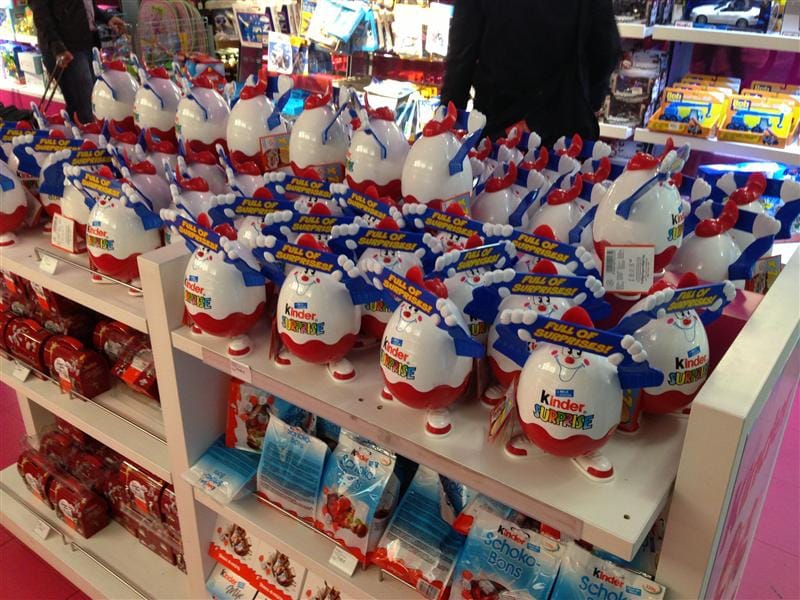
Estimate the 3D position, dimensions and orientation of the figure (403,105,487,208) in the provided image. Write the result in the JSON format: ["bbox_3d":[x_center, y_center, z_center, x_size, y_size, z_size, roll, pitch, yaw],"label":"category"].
[{"bbox_3d":[0.081,-0.284,1.481,0.151,0.229,0.203,-16,31,-30],"label":"figure"}]

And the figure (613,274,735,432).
[{"bbox_3d":[0.348,0.055,1.003,0.192,0.217,0.126,-7,27,-15],"label":"figure"}]

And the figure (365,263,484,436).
[{"bbox_3d":[0.032,0.057,1.091,0.151,0.229,0.203,-24,35,-39],"label":"figure"}]

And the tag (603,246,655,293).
[{"bbox_3d":[0.325,-0.045,1.083,0.069,0.069,0.012,0,26,0],"label":"tag"}]

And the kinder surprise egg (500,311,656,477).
[{"bbox_3d":[0.207,0.096,0.918,0.192,0.217,0.126,13,29,23],"label":"kinder surprise egg"}]

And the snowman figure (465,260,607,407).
[{"bbox_3d":[0.192,0.044,1.119,0.203,0.229,0.151,0,26,0],"label":"snowman figure"}]

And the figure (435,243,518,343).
[{"bbox_3d":[0.105,0.004,1.200,0.203,0.229,0.151,-15,30,-28],"label":"figure"}]

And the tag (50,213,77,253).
[{"bbox_3d":[-0.653,-0.130,1.474,0.068,0.072,0.012,18,31,32],"label":"tag"}]

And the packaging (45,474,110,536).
[{"bbox_3d":[-0.781,0.487,1.875,0.127,0.138,0.077,18,31,32],"label":"packaging"}]

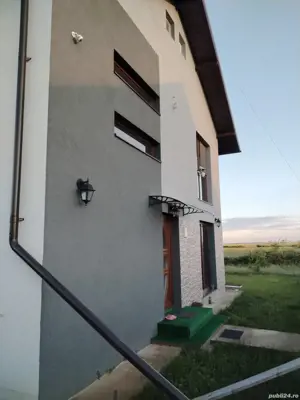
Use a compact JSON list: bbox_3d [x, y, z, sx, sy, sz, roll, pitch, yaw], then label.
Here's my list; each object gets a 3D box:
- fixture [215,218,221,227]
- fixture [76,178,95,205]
[{"bbox_3d":[2.344,0.804,10.261,0.200,0.350,0.160,-5,-10,26],"label":"fixture"},{"bbox_3d":[-0.831,-0.100,3.848,0.200,0.355,0.160,-5,-10,26],"label":"fixture"}]

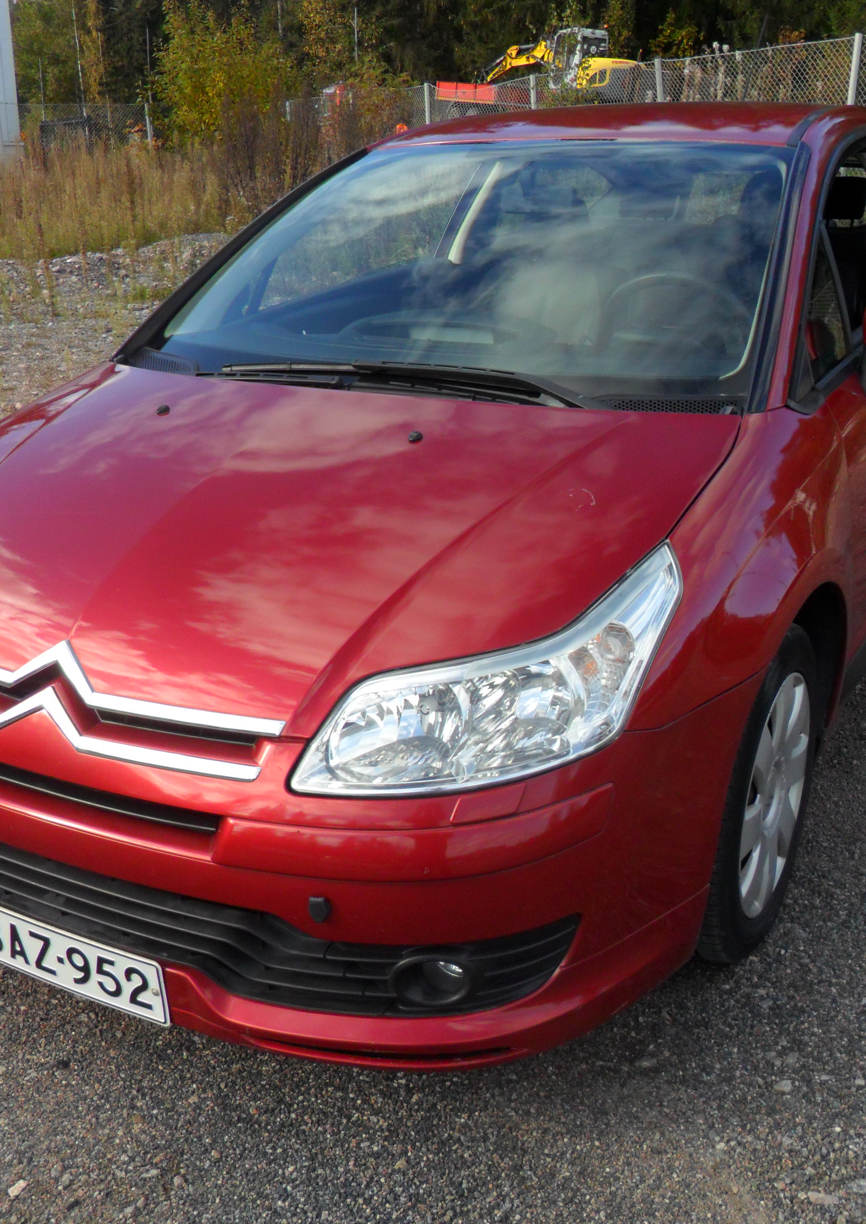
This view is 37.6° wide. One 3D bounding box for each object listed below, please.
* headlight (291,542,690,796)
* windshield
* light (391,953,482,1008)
[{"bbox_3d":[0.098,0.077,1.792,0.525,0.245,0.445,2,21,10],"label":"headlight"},{"bbox_3d":[0.083,-0.754,2.722,1.390,0.130,1.016,10,51,28],"label":"windshield"},{"bbox_3d":[-0.003,0.516,1.783,0.128,0.090,0.080,6,22,19],"label":"light"}]

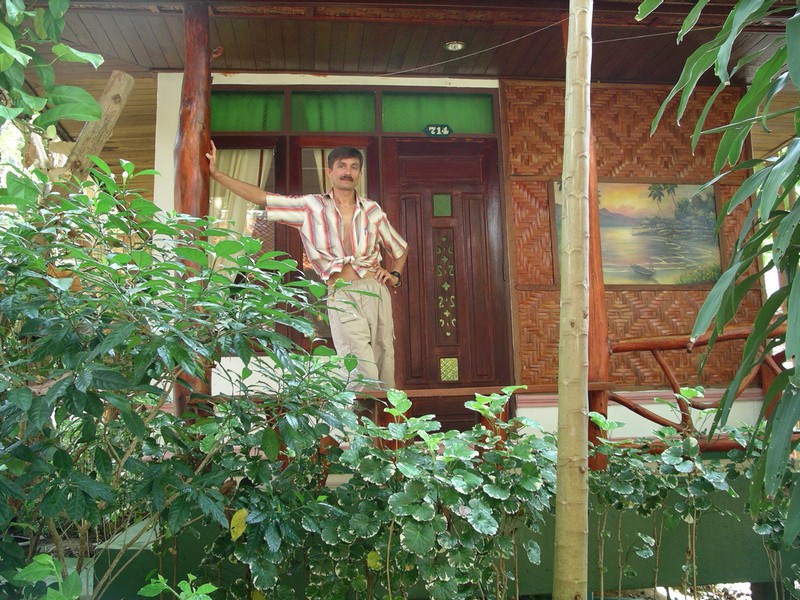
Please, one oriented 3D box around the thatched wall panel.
[{"bbox_3d":[1.615,-0.471,5.921,1.792,2.162,0.090,-1,-8,-6],"label":"thatched wall panel"}]

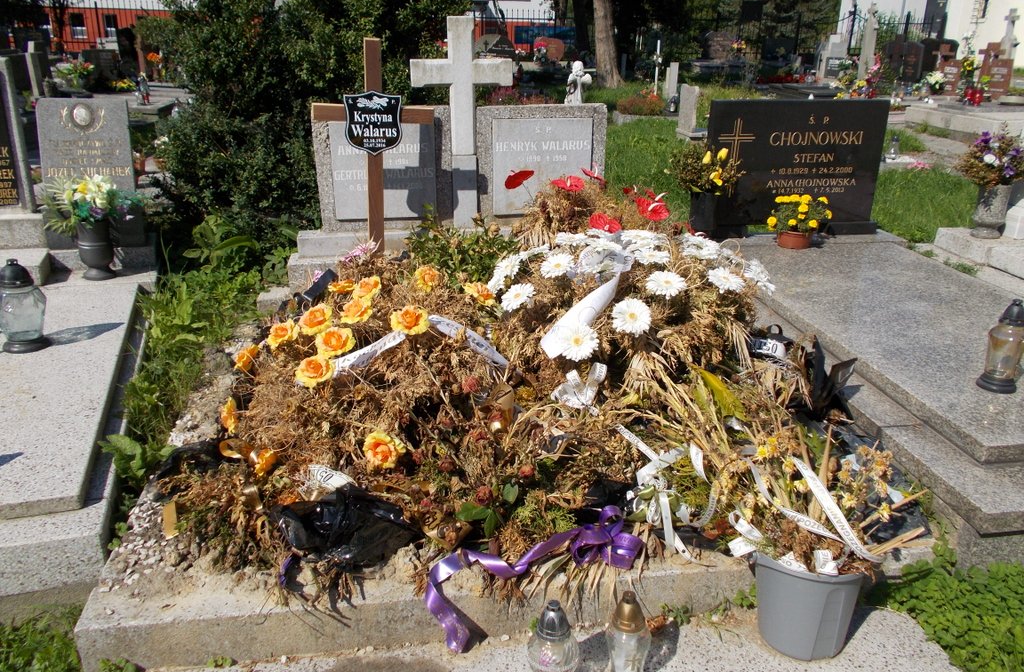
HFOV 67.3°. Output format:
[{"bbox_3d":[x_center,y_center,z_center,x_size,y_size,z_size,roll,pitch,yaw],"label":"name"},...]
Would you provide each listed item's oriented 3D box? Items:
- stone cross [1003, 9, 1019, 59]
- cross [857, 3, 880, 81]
[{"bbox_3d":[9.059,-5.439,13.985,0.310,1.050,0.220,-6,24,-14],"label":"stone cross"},{"bbox_3d":[5.932,-4.908,12.906,0.270,1.380,0.220,-4,23,-9],"label":"cross"}]

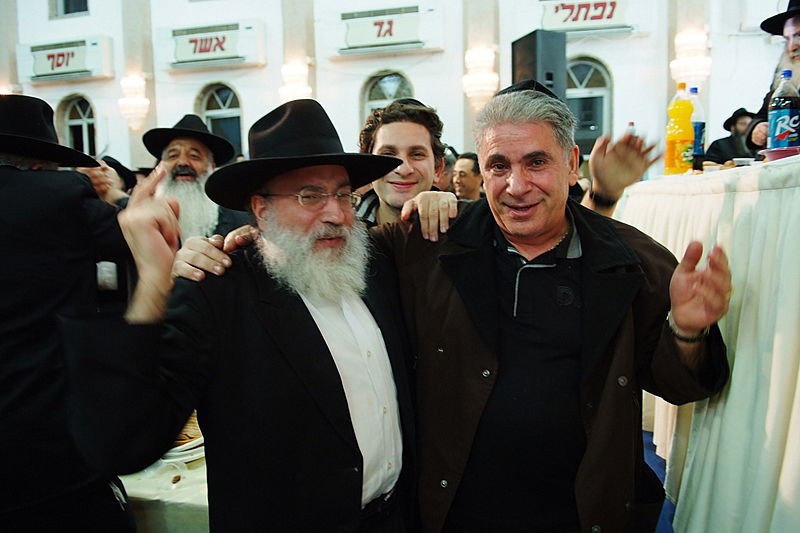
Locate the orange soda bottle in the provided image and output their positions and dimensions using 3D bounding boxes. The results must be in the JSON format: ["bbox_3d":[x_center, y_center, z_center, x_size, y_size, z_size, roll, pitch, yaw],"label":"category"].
[{"bbox_3d":[0.969,-0.469,1.996,0.090,0.320,0.090,-3,6,-20],"label":"orange soda bottle"}]

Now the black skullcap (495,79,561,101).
[{"bbox_3d":[0.251,-0.323,1.085,0.155,0.060,0.155,-3,-9,12],"label":"black skullcap"}]

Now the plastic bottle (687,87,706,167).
[{"bbox_3d":[1.110,-0.506,2.186,0.085,0.330,0.085,-6,8,-43],"label":"plastic bottle"}]

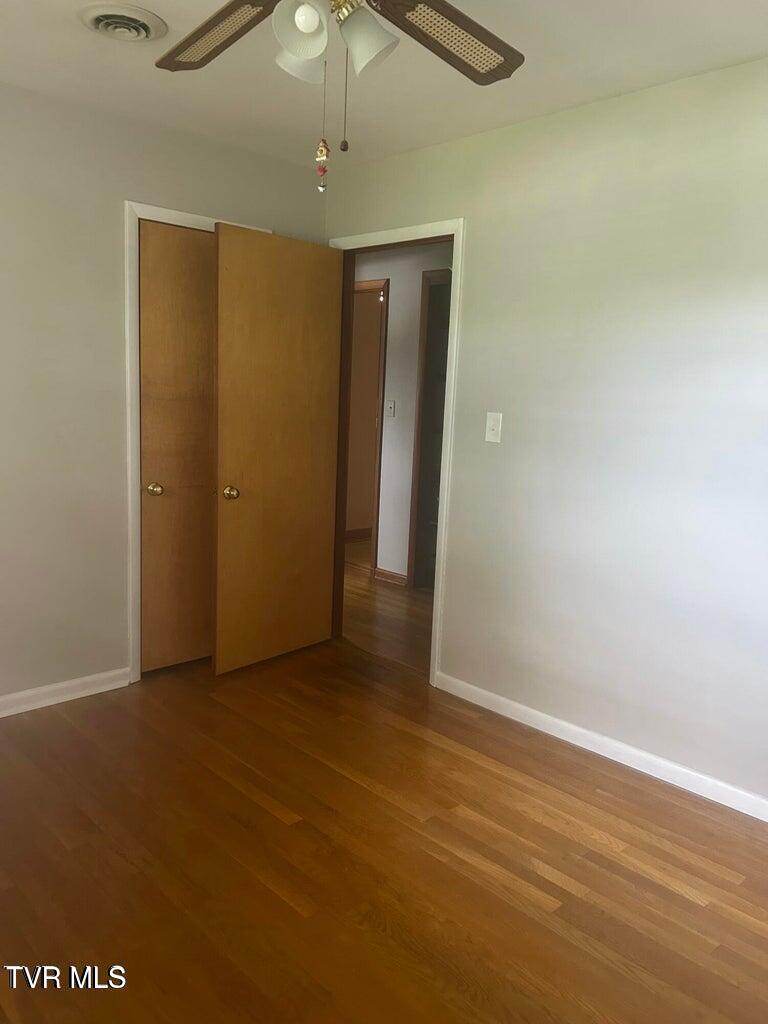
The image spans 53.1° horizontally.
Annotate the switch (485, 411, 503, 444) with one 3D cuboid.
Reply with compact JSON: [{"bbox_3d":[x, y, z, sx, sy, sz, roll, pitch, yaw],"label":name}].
[{"bbox_3d":[0.458,-0.355,3.237,0.018,0.117,0.073,-6,13,-43],"label":"switch"}]

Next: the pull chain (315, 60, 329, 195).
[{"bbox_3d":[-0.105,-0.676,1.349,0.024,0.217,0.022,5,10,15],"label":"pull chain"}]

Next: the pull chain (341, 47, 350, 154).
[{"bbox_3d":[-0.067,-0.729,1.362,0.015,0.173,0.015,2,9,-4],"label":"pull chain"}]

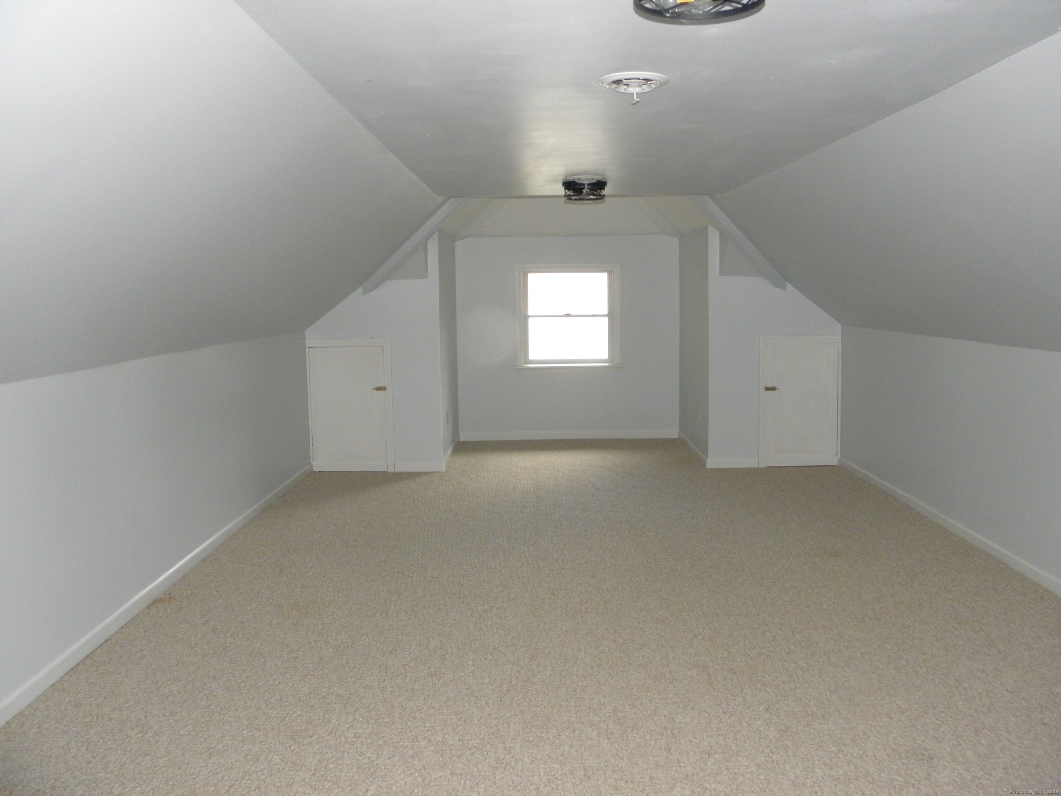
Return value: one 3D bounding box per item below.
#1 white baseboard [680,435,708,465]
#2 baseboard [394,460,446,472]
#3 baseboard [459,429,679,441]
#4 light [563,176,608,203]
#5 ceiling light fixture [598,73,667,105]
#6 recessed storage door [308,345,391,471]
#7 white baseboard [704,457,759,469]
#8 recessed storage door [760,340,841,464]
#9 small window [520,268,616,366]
[{"bbox_3d":[1.526,0.468,8.160,0.016,0.088,1.498,-1,7,1],"label":"white baseboard"},{"bbox_3d":[-0.959,0.593,7.448,0.434,0.086,0.016,-1,7,1],"label":"baseboard"},{"bbox_3d":[0.405,0.387,8.922,2.277,0.088,0.016,-1,7,1],"label":"baseboard"},{"bbox_3d":[0.319,-1.222,4.999,0.267,0.110,0.267,-1,7,1],"label":"light"},{"bbox_3d":[0.322,-0.954,2.669,0.216,0.060,0.217,-1,7,1],"label":"ceiling light fixture"},{"bbox_3d":[-1.542,0.089,7.396,0.711,1.108,0.050,-1,7,1],"label":"recessed storage door"},{"bbox_3d":[1.746,0.559,7.423,0.453,0.086,0.016,-1,7,1],"label":"white baseboard"},{"bbox_3d":[2.300,0.033,7.359,0.701,1.130,0.050,-1,7,1],"label":"recessed storage door"},{"bbox_3d":[0.385,-0.827,8.776,0.981,1.003,0.090,-1,7,1],"label":"small window"}]

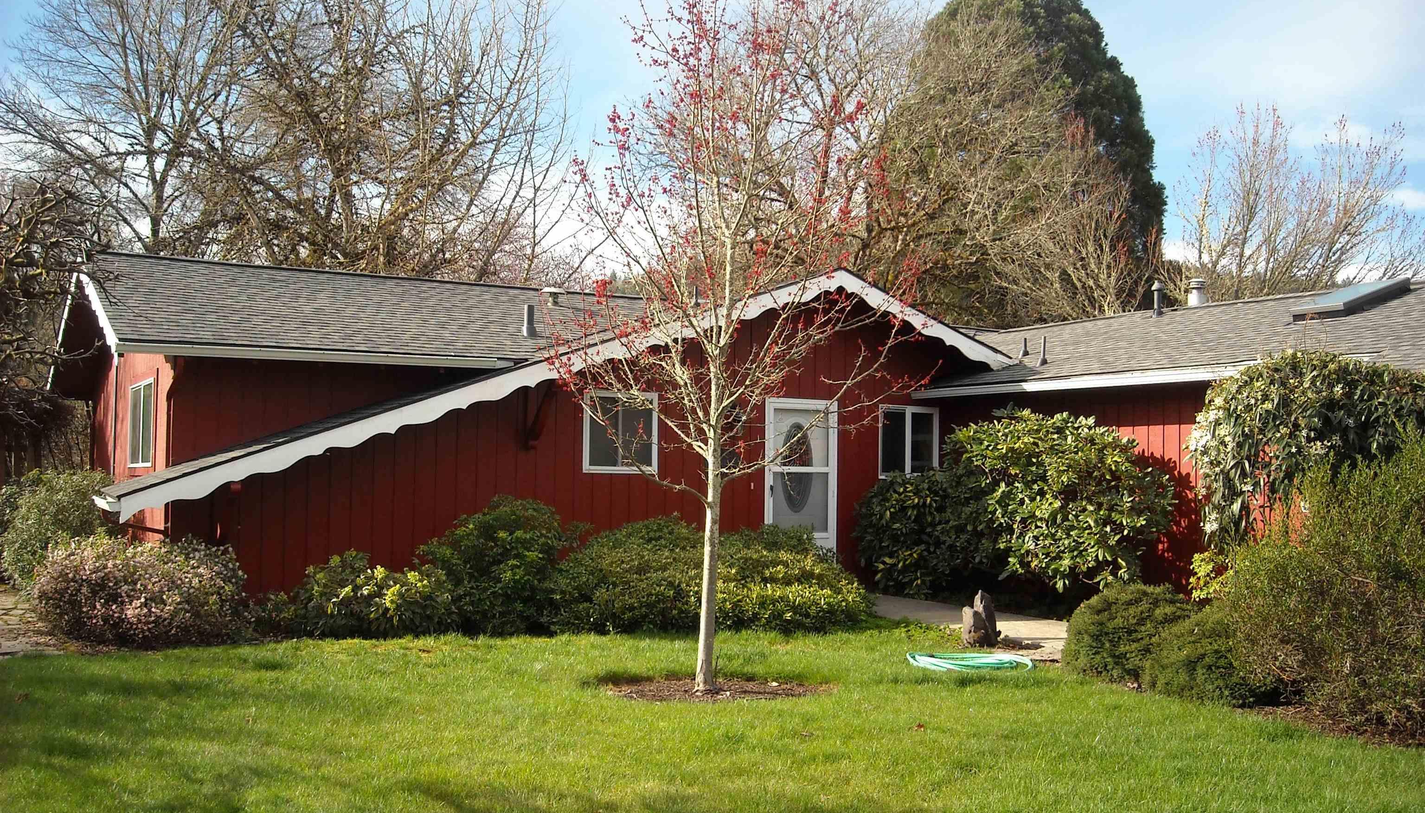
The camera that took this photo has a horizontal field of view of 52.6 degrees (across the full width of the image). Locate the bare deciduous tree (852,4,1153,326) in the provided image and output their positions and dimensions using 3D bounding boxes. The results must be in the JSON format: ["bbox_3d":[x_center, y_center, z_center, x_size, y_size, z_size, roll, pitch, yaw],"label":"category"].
[{"bbox_3d":[6.232,-2.985,31.115,6.491,11.545,6.361,1,-2,0],"label":"bare deciduous tree"}]

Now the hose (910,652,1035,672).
[{"bbox_3d":[1.936,1.924,10.825,0.962,0.090,0.850,1,-2,0],"label":"hose"}]

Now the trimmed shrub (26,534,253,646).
[{"bbox_3d":[-4.750,1.486,11.996,1.695,0.847,1.500,2,-2,-24],"label":"trimmed shrub"}]

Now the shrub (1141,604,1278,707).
[{"bbox_3d":[3.311,1.621,9.597,0.912,0.607,1.000,0,-2,15],"label":"shrub"}]

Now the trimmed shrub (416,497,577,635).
[{"bbox_3d":[-1.951,1.402,13.097,1.449,1.174,1.400,1,-2,-18],"label":"trimmed shrub"}]

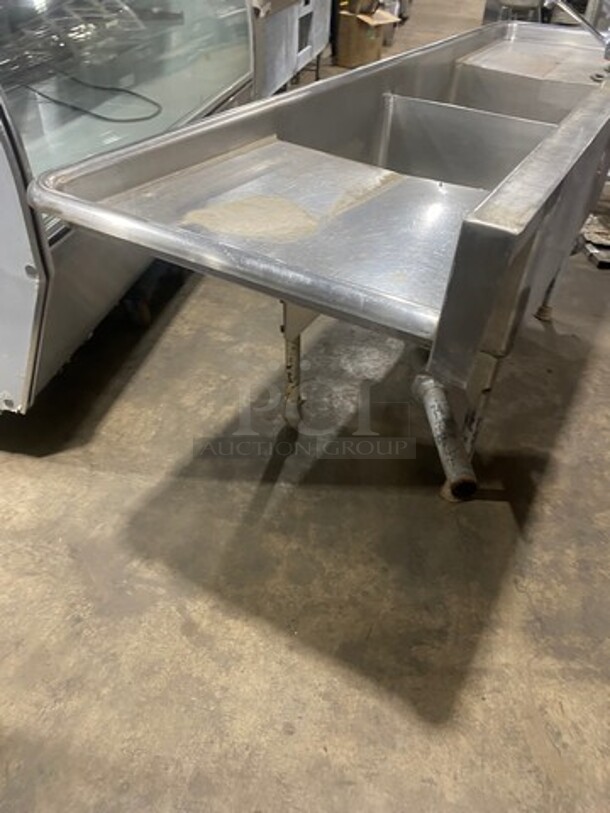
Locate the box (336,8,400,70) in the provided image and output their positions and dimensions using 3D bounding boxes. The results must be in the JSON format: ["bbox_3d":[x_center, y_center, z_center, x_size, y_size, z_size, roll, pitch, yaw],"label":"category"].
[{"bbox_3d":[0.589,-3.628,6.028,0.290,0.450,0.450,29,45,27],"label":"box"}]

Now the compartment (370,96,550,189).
[{"bbox_3d":[0.324,-0.502,1.510,0.594,0.361,0.558,23,43,21],"label":"compartment"}]

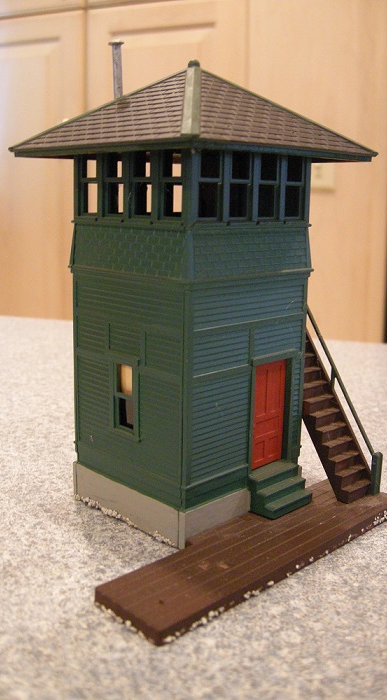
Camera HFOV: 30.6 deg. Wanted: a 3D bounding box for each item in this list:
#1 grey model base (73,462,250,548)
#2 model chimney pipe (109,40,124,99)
[{"bbox_3d":[-0.001,0.033,0.178,0.041,0.009,0.040,-11,17,-43],"label":"grey model base"},{"bbox_3d":[-0.018,-0.063,0.164,0.003,0.015,0.003,-12,16,-43],"label":"model chimney pipe"}]

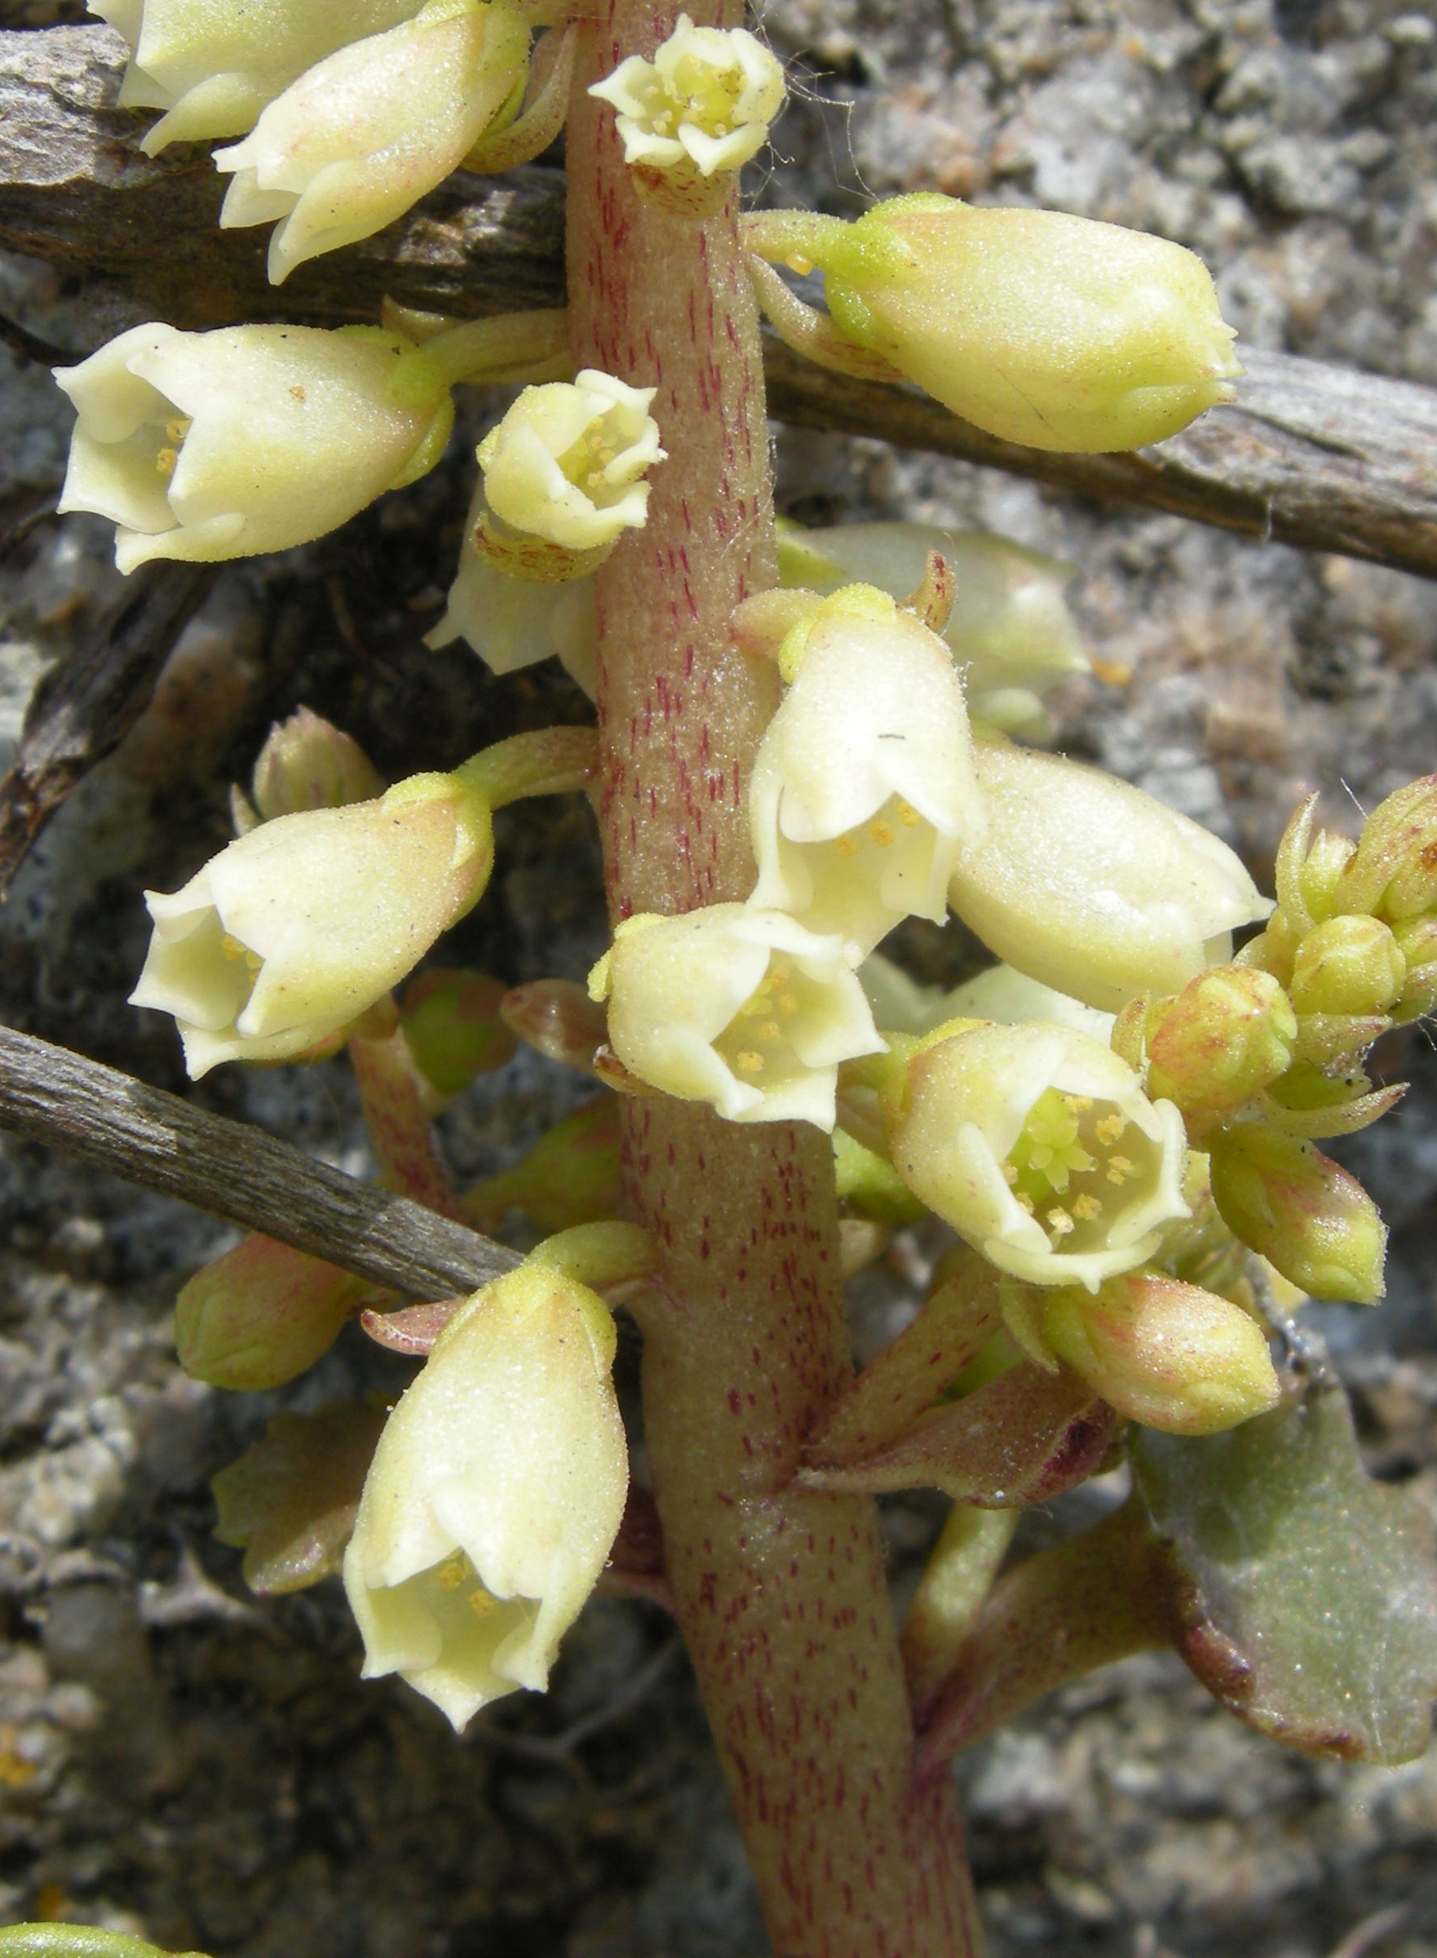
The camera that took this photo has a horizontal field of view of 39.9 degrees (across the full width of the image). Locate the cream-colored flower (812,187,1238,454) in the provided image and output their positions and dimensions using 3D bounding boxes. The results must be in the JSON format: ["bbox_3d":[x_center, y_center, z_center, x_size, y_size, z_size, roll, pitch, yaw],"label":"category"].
[{"bbox_3d":[0.007,-0.015,0.045,0.009,0.005,0.005,16,24,5],"label":"cream-colored flower"}]

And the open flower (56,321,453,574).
[{"bbox_3d":[-0.010,-0.012,0.044,0.008,0.005,0.005,-16,19,-25],"label":"open flower"}]

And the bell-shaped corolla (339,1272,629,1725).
[{"bbox_3d":[-0.005,0.011,0.043,0.005,0.005,0.010,3,54,21],"label":"bell-shaped corolla"}]

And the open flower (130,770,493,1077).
[{"bbox_3d":[-0.008,-0.002,0.044,0.008,0.005,0.005,-30,26,-27],"label":"open flower"}]

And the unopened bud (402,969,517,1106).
[{"bbox_3d":[-0.007,0.001,0.051,0.003,0.004,0.003,33,36,28],"label":"unopened bud"}]

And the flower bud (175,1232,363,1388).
[{"bbox_3d":[-0.011,0.008,0.049,0.005,0.003,0.003,-31,22,-12],"label":"flower bud"}]

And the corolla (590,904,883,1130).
[{"bbox_3d":[0.000,0.001,0.043,0.004,0.004,0.007,-15,17,-33],"label":"corolla"}]

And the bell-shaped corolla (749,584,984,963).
[{"bbox_3d":[0.003,-0.005,0.043,0.005,0.005,0.009,-1,55,-1],"label":"bell-shaped corolla"}]

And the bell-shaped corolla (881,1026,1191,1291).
[{"bbox_3d":[0.006,0.003,0.043,0.005,0.005,0.007,-7,13,-17],"label":"bell-shaped corolla"}]

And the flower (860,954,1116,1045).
[{"bbox_3d":[0.007,0.002,0.050,0.008,0.005,0.005,28,6,-18],"label":"flower"}]

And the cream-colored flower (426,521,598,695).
[{"bbox_3d":[-0.004,-0.010,0.049,0.004,0.007,0.004,1,16,-42],"label":"cream-colored flower"}]

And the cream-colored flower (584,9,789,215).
[{"bbox_3d":[-0.001,-0.017,0.041,0.004,0.004,0.004,-3,1,0],"label":"cream-colored flower"}]

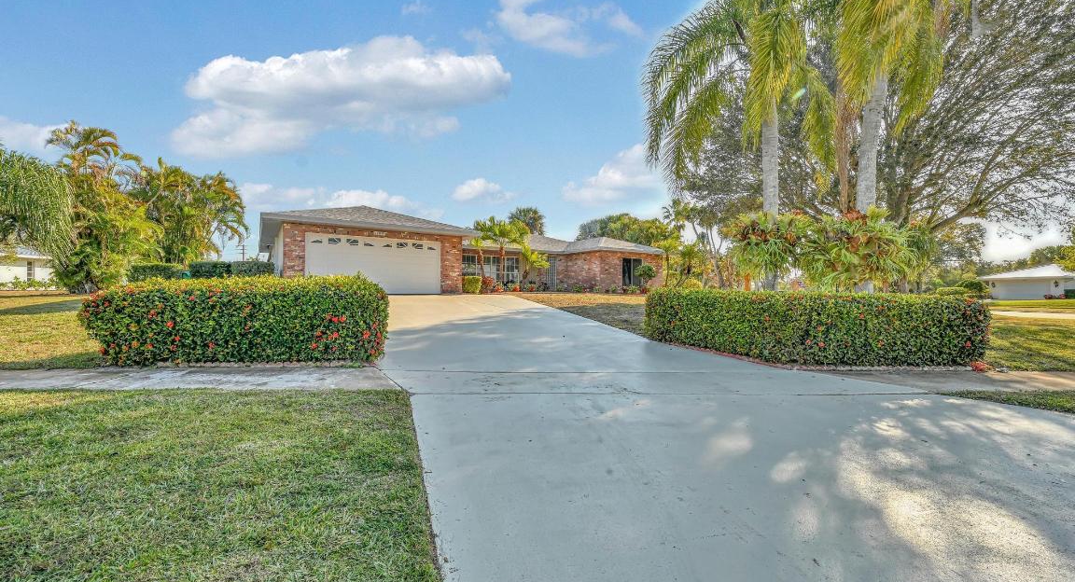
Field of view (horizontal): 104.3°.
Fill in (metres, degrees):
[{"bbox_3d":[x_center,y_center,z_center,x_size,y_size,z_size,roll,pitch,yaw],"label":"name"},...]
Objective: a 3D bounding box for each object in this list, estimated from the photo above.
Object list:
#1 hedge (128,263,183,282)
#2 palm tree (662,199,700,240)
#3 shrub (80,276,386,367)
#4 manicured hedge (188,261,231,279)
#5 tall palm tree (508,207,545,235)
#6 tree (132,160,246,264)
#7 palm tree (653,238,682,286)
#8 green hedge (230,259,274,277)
[{"bbox_3d":[-15.920,-0.480,17.500,2.500,1.350,1.100,0,0,-17],"label":"hedge"},{"bbox_3d":[11.990,-3.640,35.000,3.300,8.270,3.300,0,0,0],"label":"palm tree"},{"bbox_3d":[-4.750,0.450,6.750,4.450,1.340,1.100,0,0,0],"label":"shrub"},{"bbox_3d":[-14.080,-0.530,18.000,1.900,1.470,1.100,0,0,-17],"label":"manicured hedge"},{"bbox_3d":[-1.030,-3.830,40.000,3.600,8.670,3.600,0,0,0],"label":"tall palm tree"},{"bbox_3d":[-16.670,-2.990,20.000,5.500,6.480,5.000,0,0,0],"label":"tree"},{"bbox_3d":[7.160,-1.380,23.000,1.600,3.150,1.600,0,0,0],"label":"palm tree"},{"bbox_3d":[-12.270,-0.570,18.000,1.950,1.550,1.100,0,0,-17],"label":"green hedge"}]

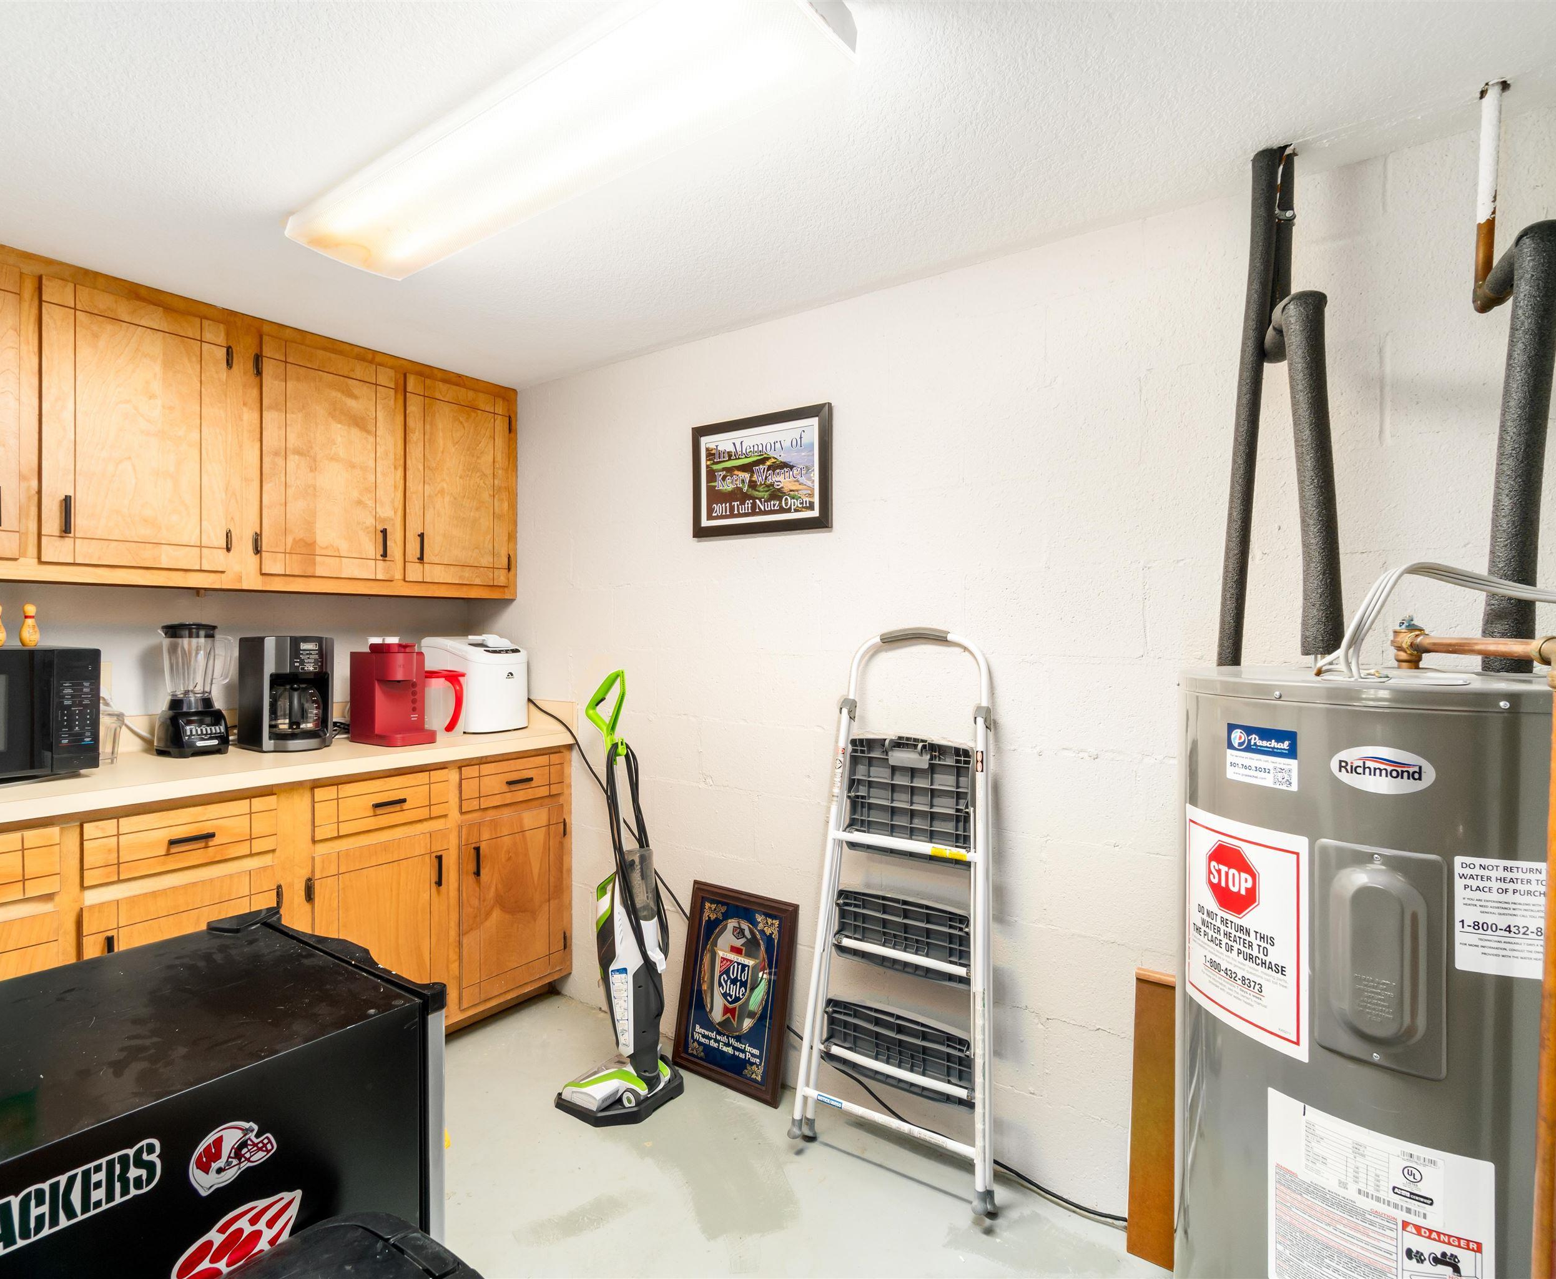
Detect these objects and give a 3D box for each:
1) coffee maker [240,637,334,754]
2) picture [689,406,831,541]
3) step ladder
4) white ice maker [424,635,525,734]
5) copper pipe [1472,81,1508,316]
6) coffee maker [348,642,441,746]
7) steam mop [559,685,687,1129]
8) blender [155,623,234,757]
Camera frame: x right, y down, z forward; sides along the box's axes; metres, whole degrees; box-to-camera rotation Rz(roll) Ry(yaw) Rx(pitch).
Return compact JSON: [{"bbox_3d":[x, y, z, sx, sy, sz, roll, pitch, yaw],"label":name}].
[{"bbox_3d":[-1.517,0.163,2.495,0.245,0.337,0.205,1,1,36],"label":"coffee maker"},{"bbox_3d":[-0.060,-0.480,2.326,0.500,0.340,0.022,1,1,36],"label":"picture"},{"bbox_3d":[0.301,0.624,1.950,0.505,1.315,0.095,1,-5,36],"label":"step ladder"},{"bbox_3d":[-1.126,0.168,2.971,0.310,0.333,0.237,1,1,36],"label":"white ice maker"},{"bbox_3d":[1.166,-0.722,1.314,0.030,0.370,0.032,1,1,36],"label":"copper pipe"},{"bbox_3d":[-1.244,0.173,2.599,0.250,0.325,0.163,1,1,36],"label":"coffee maker"},{"bbox_3d":[-0.433,0.679,2.267,0.320,1.183,0.335,1,1,36],"label":"steam mop"},{"bbox_3d":[-1.689,0.142,2.327,0.170,0.375,0.187,1,1,28],"label":"blender"}]

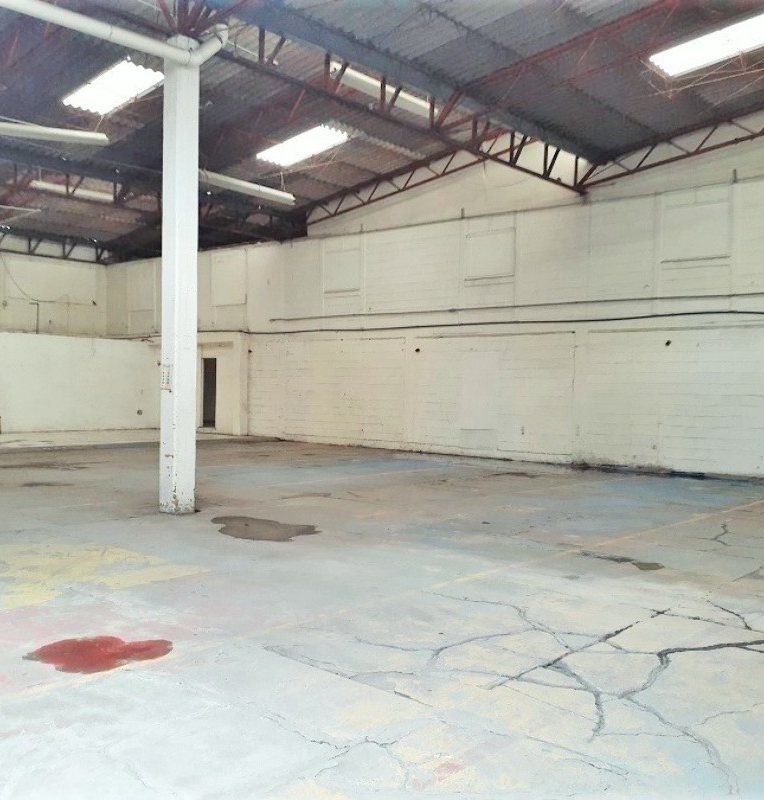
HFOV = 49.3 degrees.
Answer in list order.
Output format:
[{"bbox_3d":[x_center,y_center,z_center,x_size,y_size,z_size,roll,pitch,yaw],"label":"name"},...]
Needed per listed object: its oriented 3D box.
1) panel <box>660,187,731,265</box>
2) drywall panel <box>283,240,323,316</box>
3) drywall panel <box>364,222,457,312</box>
[{"bbox_3d":[5.670,-3.168,15.125,1.317,1.227,0.080,2,2,41],"label":"panel"},{"bbox_3d":[-2.091,-3.149,21.911,1.424,1.950,0.080,2,2,41],"label":"drywall panel"},{"bbox_3d":[0.674,-3.052,19.496,2.803,1.883,0.080,2,2,41],"label":"drywall panel"}]

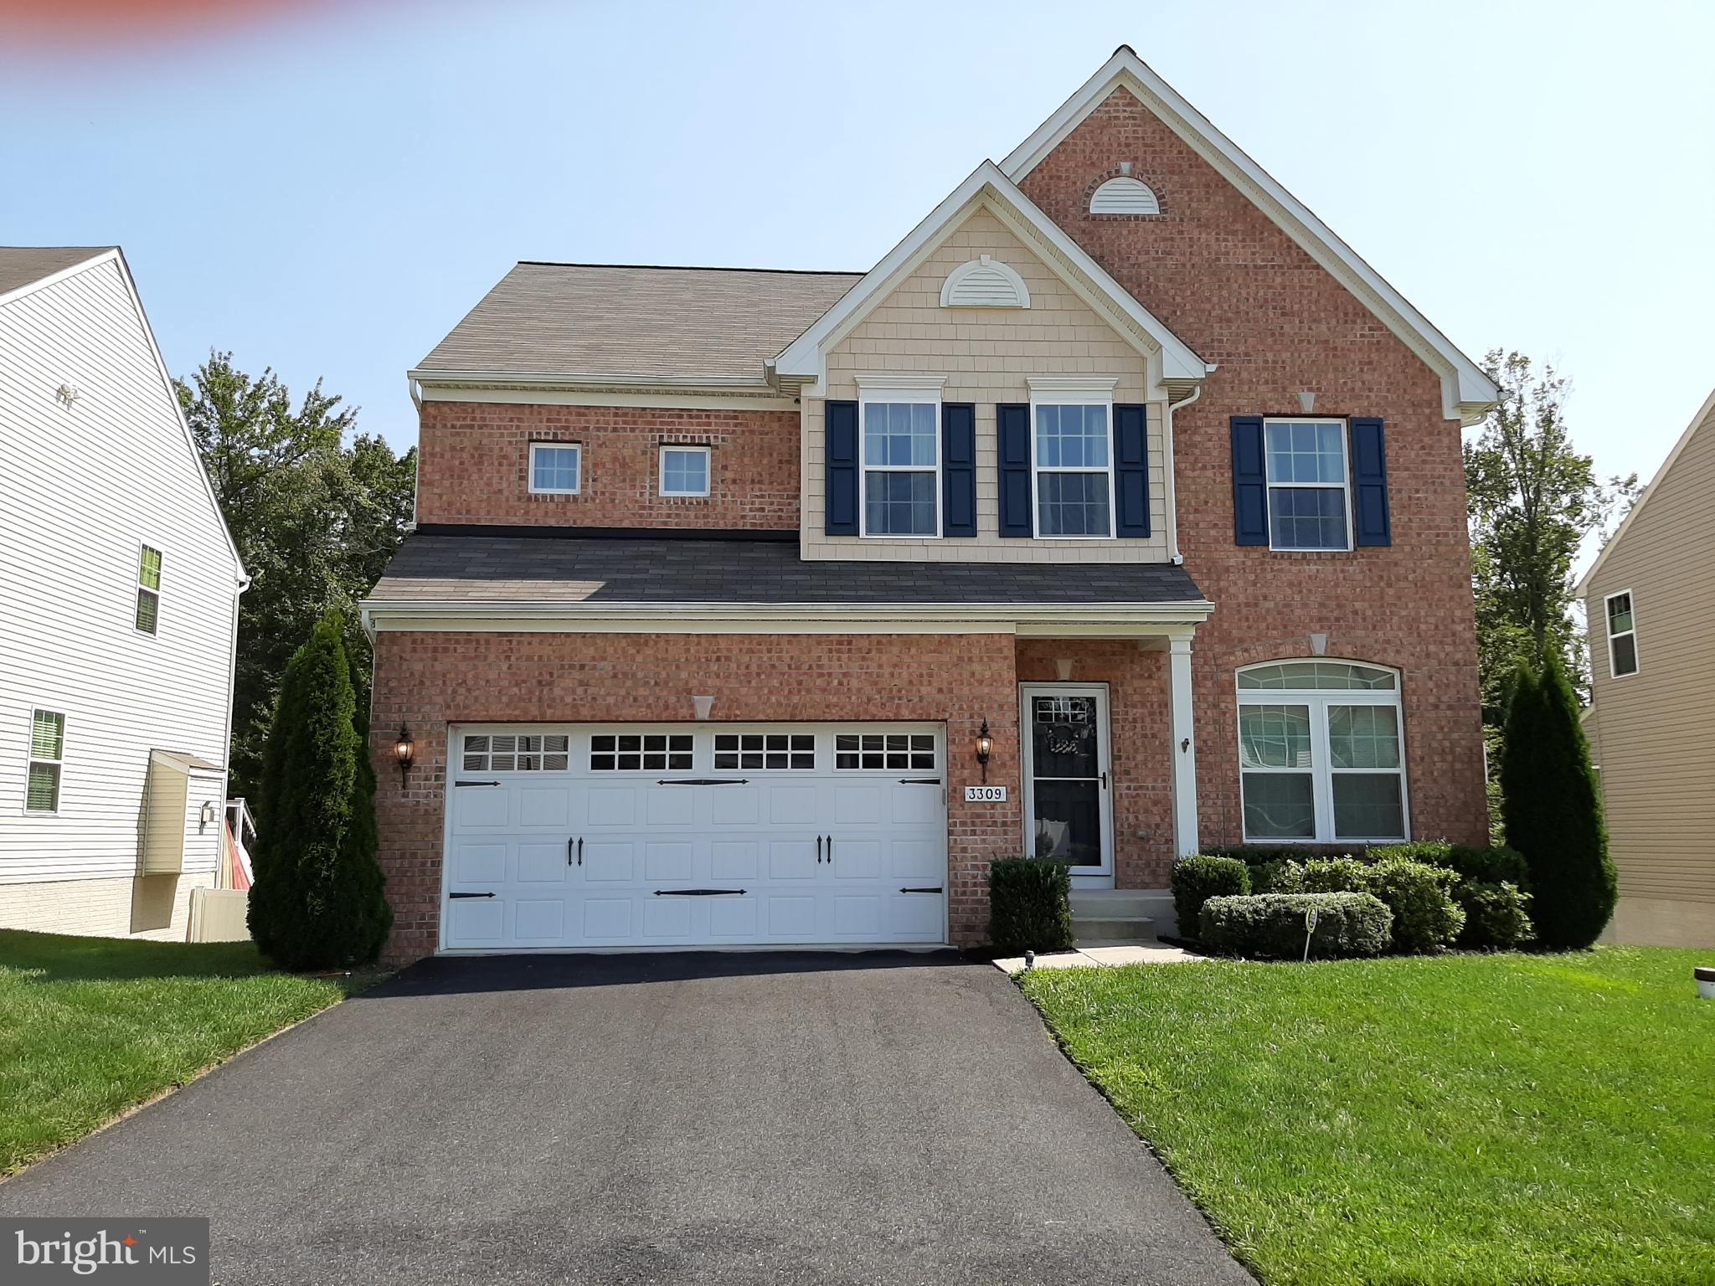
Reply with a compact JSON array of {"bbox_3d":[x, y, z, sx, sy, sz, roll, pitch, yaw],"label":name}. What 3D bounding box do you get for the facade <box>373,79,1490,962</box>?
[{"bbox_3d":[1.124,-1.862,14.000,11.806,10.116,1.500,0,-9,-3],"label":"facade"}]

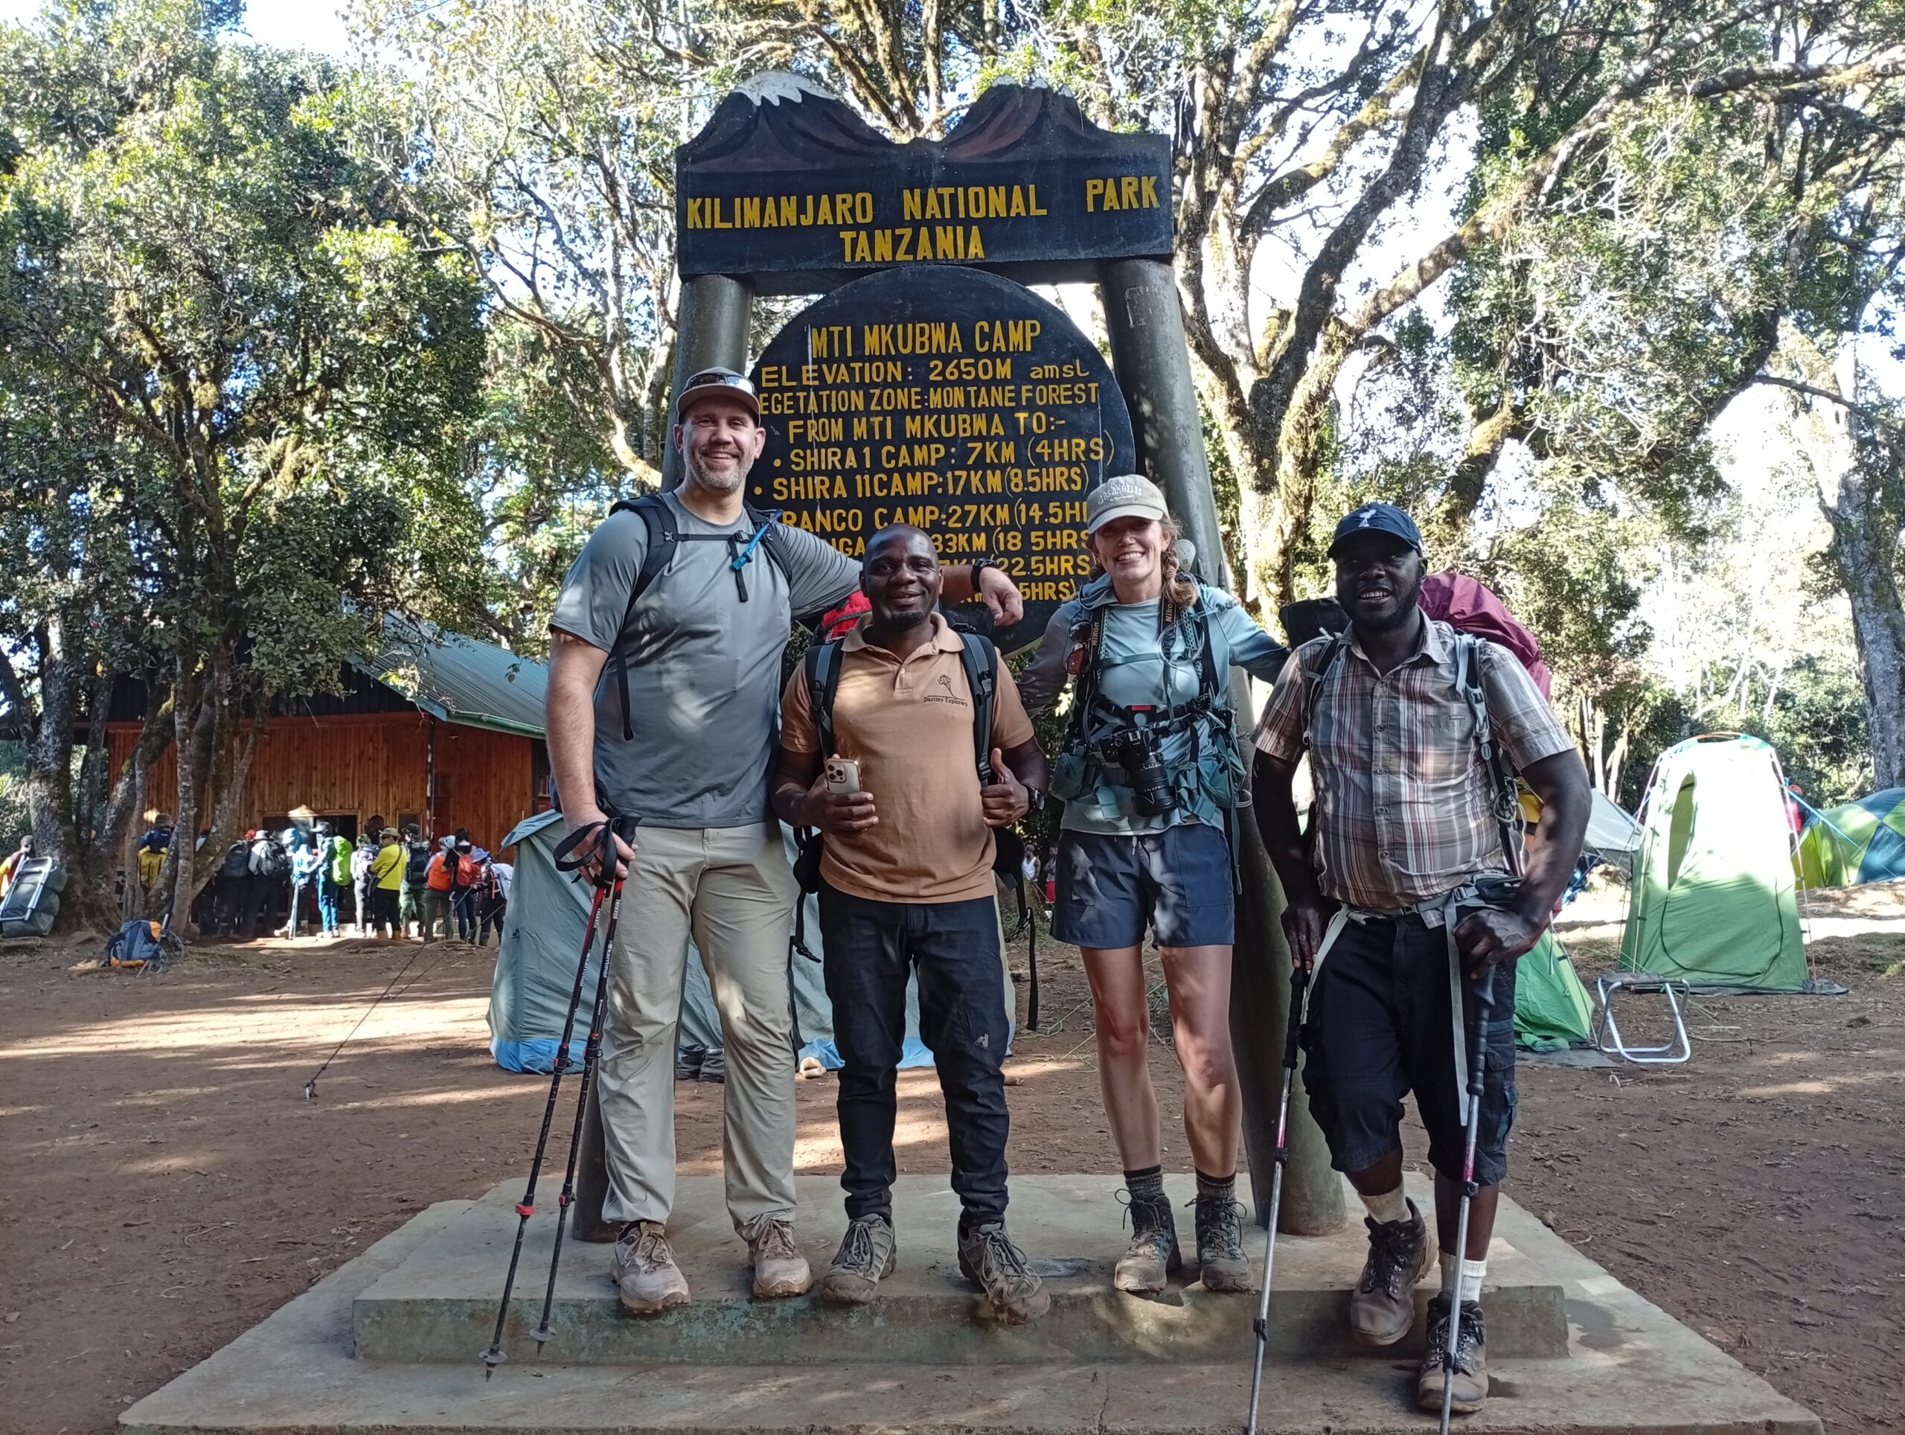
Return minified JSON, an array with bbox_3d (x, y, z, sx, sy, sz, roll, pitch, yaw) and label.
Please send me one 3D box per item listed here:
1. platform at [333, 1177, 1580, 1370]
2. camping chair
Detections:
[{"bbox_3d":[0.016,1.260,3.477,2.447,0.131,0.962,-1,-4,1],"label":"platform"},{"bbox_3d":[3.475,1.507,7.500,0.370,0.400,0.350,-1,-4,6],"label":"camping chair"}]

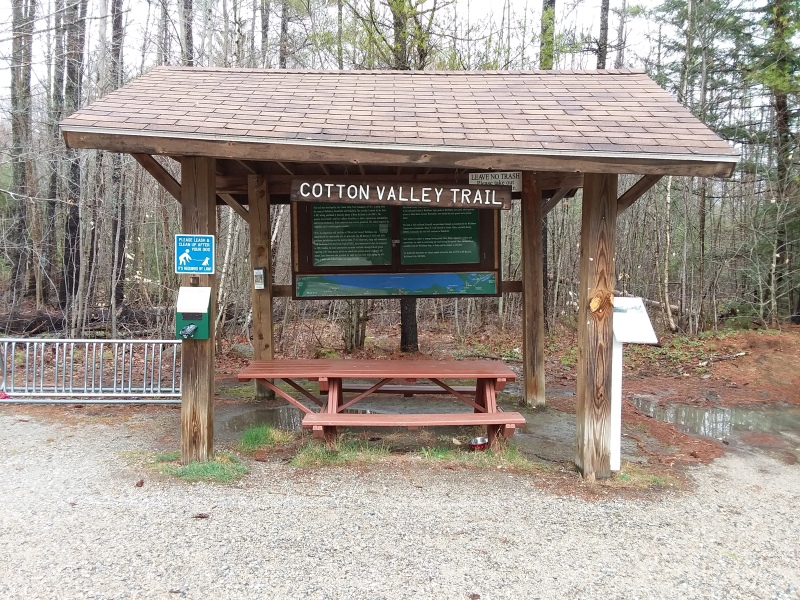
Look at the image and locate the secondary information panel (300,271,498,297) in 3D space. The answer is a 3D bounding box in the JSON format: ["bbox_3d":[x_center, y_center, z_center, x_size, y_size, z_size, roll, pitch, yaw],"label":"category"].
[{"bbox_3d":[-0.035,-0.172,7.133,2.288,0.256,0.030,-1,3,0],"label":"secondary information panel"}]

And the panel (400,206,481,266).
[{"bbox_3d":[0.462,-0.788,7.115,0.889,0.755,0.030,-1,3,0],"label":"panel"}]

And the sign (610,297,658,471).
[{"bbox_3d":[1.895,0.679,5.251,0.370,1.384,0.400,0,3,0],"label":"sign"}]

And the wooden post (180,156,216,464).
[{"bbox_3d":[-1.602,0.062,4.975,0.203,2.495,0.203,1,3,0],"label":"wooden post"}]

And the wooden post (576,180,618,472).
[{"bbox_3d":[1.560,0.175,4.941,0.203,2.446,0.203,0,3,0],"label":"wooden post"}]

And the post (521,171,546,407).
[{"bbox_3d":[1.548,-0.143,7.222,0.195,2.694,0.195,-2,3,0],"label":"post"}]

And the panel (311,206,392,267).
[{"bbox_3d":[-0.544,-0.777,7.116,0.895,0.777,0.030,-1,3,0],"label":"panel"}]

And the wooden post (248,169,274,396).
[{"bbox_3d":[-1.587,-0.138,7.223,0.195,2.554,0.195,-1,3,0],"label":"wooden post"}]

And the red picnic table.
[{"bbox_3d":[-0.215,0.959,5.945,2.450,0.621,1.550,0,3,-2],"label":"red picnic table"}]

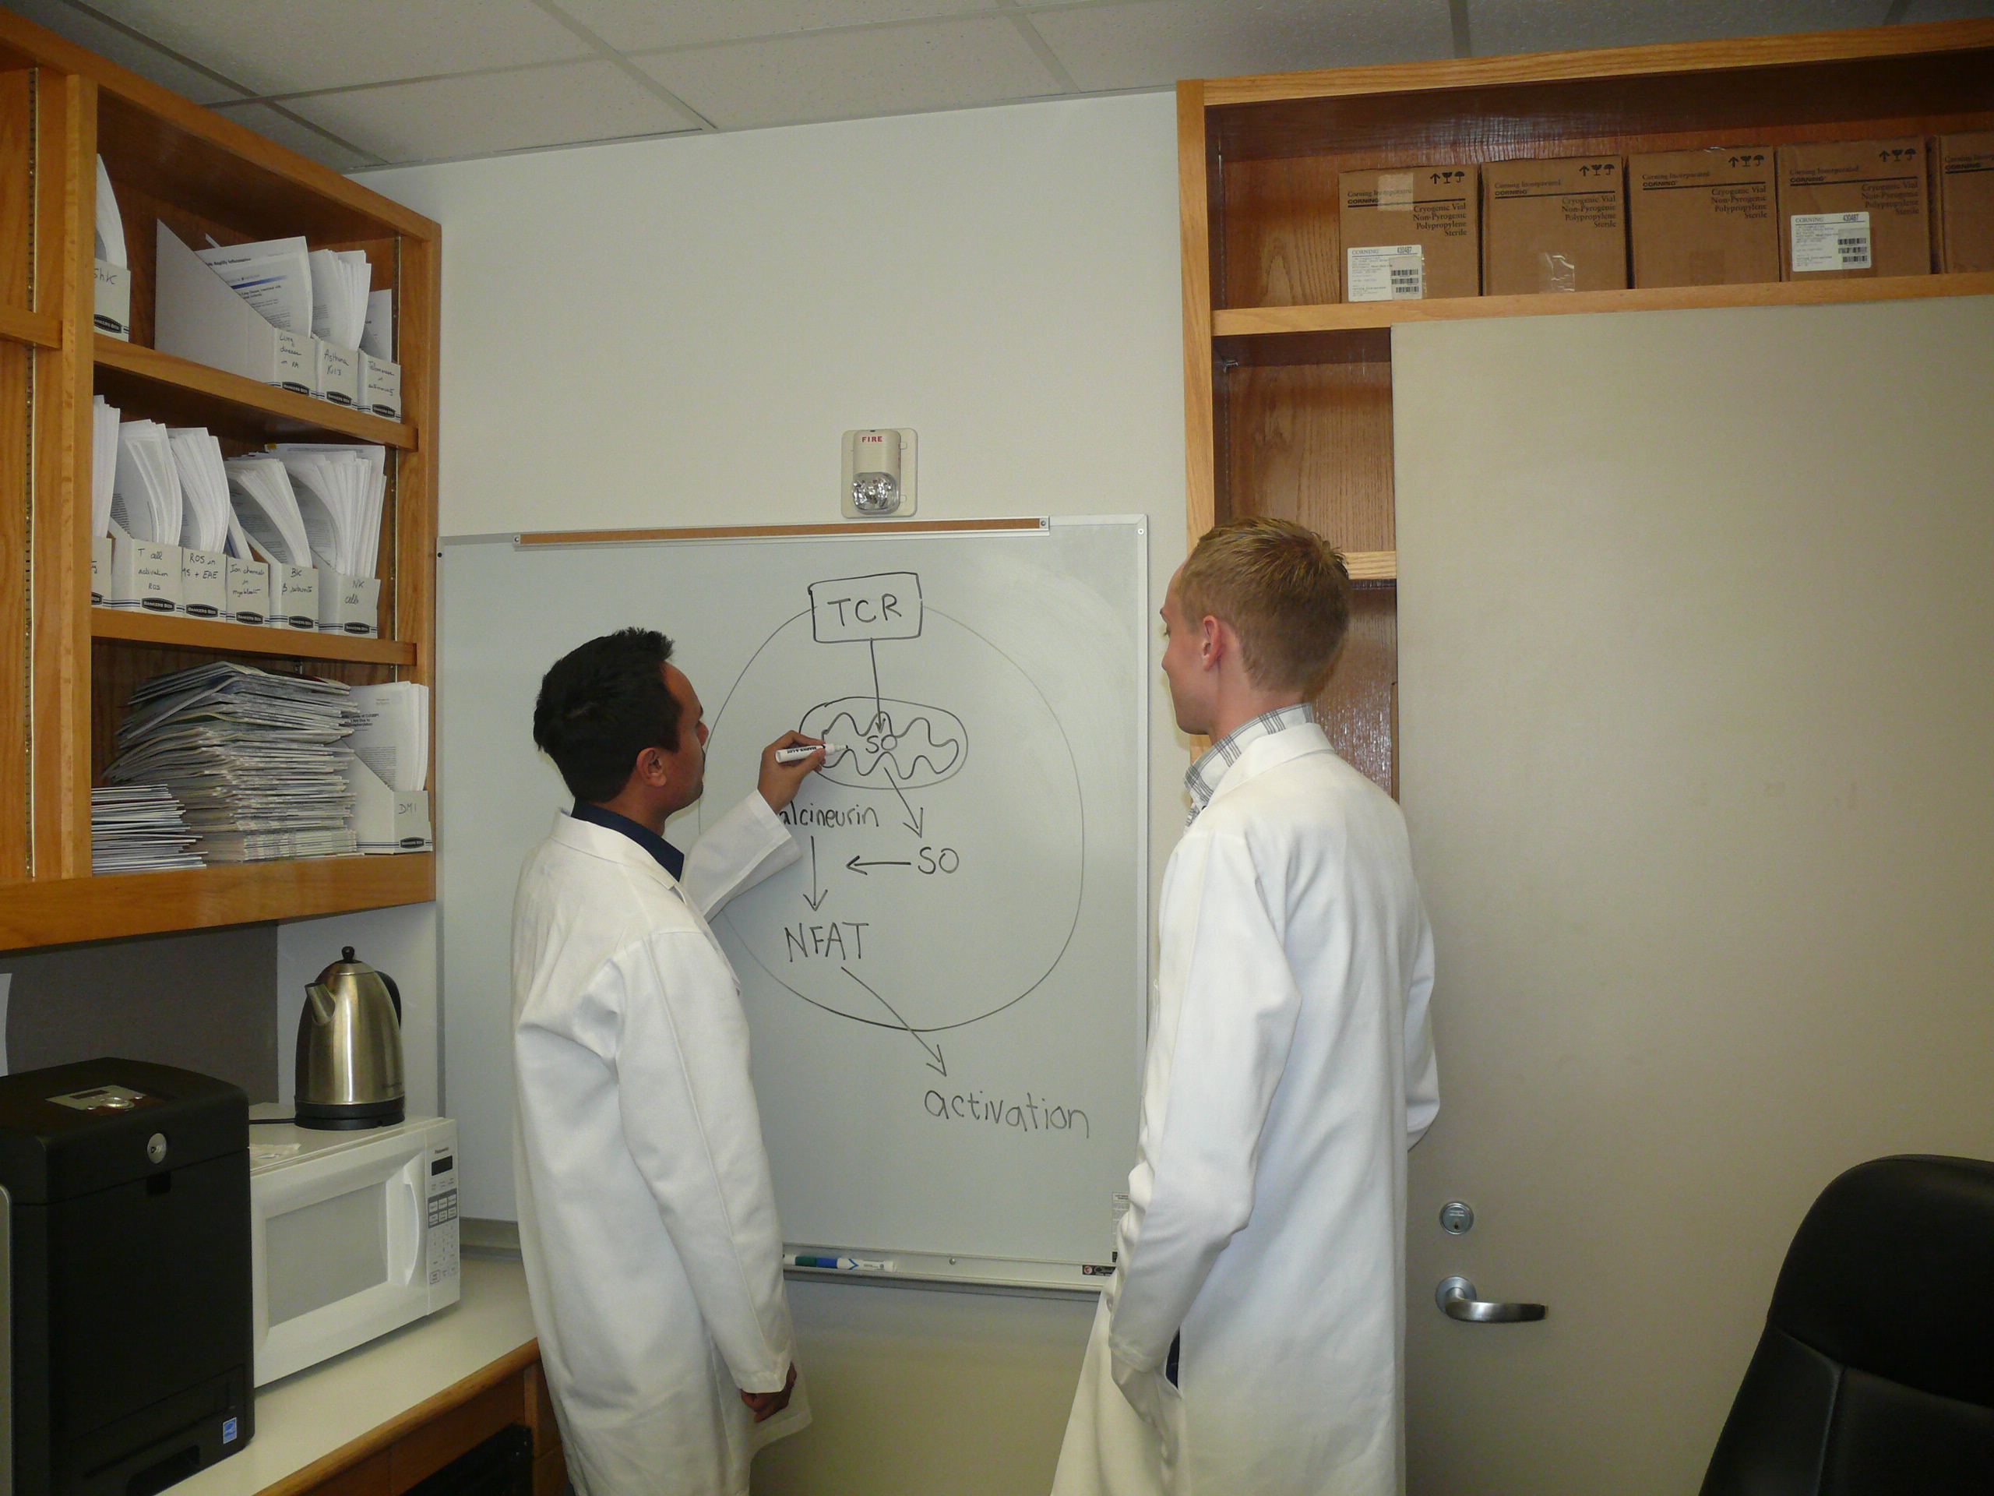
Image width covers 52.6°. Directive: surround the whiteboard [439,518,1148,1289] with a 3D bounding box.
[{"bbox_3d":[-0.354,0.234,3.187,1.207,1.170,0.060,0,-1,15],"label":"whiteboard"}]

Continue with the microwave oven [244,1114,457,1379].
[{"bbox_3d":[-1.080,0.705,2.885,0.410,0.283,0.530,0,-1,19],"label":"microwave oven"}]

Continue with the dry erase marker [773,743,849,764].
[{"bbox_3d":[-0.290,0.009,3.150,0.125,0.019,0.019,-9,3,-26],"label":"dry erase marker"}]

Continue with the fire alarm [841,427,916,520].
[{"bbox_3d":[-0.190,-0.431,3.159,0.124,0.141,0.055,0,-1,15],"label":"fire alarm"}]

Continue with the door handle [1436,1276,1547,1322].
[{"bbox_3d":[0.590,0.665,2.411,0.130,0.048,0.064,0,-1,15],"label":"door handle"}]

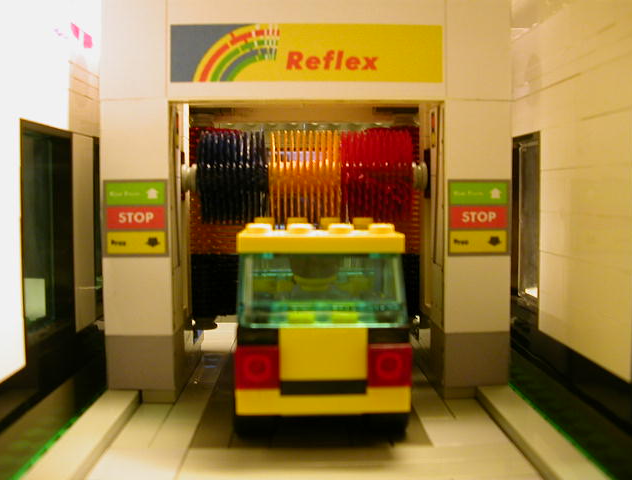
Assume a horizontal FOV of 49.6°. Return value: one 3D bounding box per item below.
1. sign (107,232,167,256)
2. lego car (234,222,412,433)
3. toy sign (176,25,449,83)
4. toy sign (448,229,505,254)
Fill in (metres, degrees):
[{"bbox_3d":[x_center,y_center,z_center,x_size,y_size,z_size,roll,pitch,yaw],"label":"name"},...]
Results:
[{"bbox_3d":[-0.042,0.001,0.160,0.014,0.006,0.002,0,4,-1],"label":"sign"},{"bbox_3d":[0.000,0.017,0.159,0.033,0.043,0.072,0,4,-2],"label":"lego car"},{"bbox_3d":[-0.002,-0.043,0.158,0.063,0.013,0.002,0,4,-1],"label":"toy sign"},{"bbox_3d":[0.038,0.001,0.162,0.014,0.005,0.002,0,4,-1],"label":"toy sign"}]

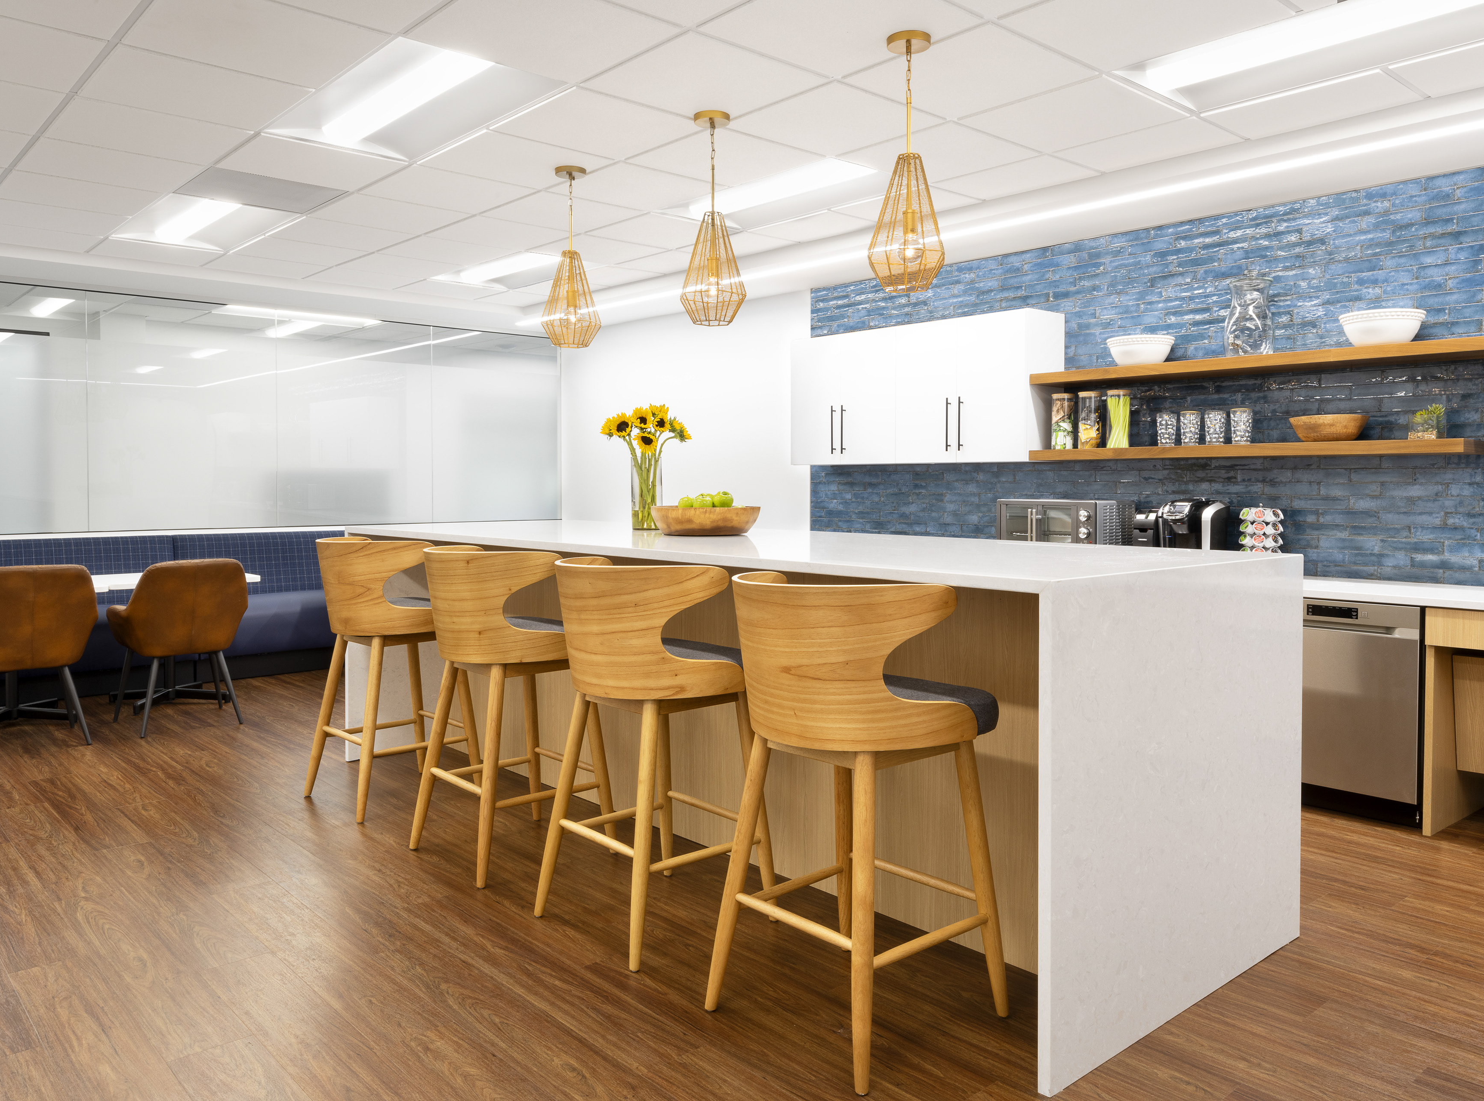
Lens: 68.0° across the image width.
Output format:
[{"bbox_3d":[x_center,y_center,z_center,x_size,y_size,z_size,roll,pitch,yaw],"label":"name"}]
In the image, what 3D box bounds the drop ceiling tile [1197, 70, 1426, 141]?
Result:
[{"bbox_3d":[1.985,-1.557,3.848,0.414,0.018,0.600,-3,5,-41],"label":"drop ceiling tile"}]

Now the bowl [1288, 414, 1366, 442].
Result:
[{"bbox_3d":[2.461,-0.502,4.615,0.295,0.112,0.295,-3,5,-41],"label":"bowl"}]

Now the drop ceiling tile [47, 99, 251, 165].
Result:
[{"bbox_3d":[-2.247,-1.586,4.165,0.610,0.020,0.610,-3,5,-42],"label":"drop ceiling tile"}]

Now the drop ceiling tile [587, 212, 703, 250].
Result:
[{"bbox_3d":[-0.422,-1.681,5.798,0.605,0.020,0.605,-3,5,-41],"label":"drop ceiling tile"}]

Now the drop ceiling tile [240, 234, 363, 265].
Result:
[{"bbox_3d":[-2.548,-1.724,6.361,0.605,0.020,0.605,-3,5,-41],"label":"drop ceiling tile"}]

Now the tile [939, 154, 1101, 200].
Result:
[{"bbox_3d":[1.183,-1.628,4.788,0.420,0.020,0.610,-3,5,-42],"label":"tile"}]

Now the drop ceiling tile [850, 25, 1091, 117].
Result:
[{"bbox_3d":[0.736,-1.536,3.549,0.600,0.020,0.600,-3,5,-41],"label":"drop ceiling tile"}]

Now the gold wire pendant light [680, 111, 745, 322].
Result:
[{"bbox_3d":[-0.103,-1.190,3.964,0.235,0.749,0.235,0,3,0],"label":"gold wire pendant light"}]

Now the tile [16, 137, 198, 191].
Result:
[{"bbox_3d":[-2.655,-1.620,4.642,0.605,0.020,0.605,-3,5,-41],"label":"tile"}]

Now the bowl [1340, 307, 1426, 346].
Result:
[{"bbox_3d":[2.608,-0.888,4.489,0.305,0.140,0.305,-3,5,-41],"label":"bowl"}]

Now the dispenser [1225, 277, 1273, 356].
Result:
[{"bbox_3d":[2.252,-1.044,4.896,0.210,0.385,0.210,0,3,0],"label":"dispenser"}]

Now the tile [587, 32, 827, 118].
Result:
[{"bbox_3d":[-0.124,-1.548,3.617,0.600,0.018,0.600,-3,5,-41],"label":"tile"}]

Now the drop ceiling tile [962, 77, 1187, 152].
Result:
[{"bbox_3d":[1.194,-1.566,3.964,0.600,0.018,0.600,-3,5,-41],"label":"drop ceiling tile"}]

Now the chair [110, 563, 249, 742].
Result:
[{"bbox_3d":[-2.968,0.483,5.836,0.600,0.870,0.590,-3,4,-42],"label":"chair"}]

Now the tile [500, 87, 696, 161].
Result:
[{"bbox_3d":[-0.526,-1.577,4.074,0.600,0.018,0.600,-3,5,-41],"label":"tile"}]

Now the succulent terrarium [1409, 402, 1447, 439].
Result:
[{"bbox_3d":[2.662,-0.497,4.272,0.102,0.142,0.097,-3,5,-41],"label":"succulent terrarium"}]

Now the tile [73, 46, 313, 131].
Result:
[{"bbox_3d":[-1.845,-1.557,3.716,0.600,0.020,0.600,-3,5,-41],"label":"tile"}]

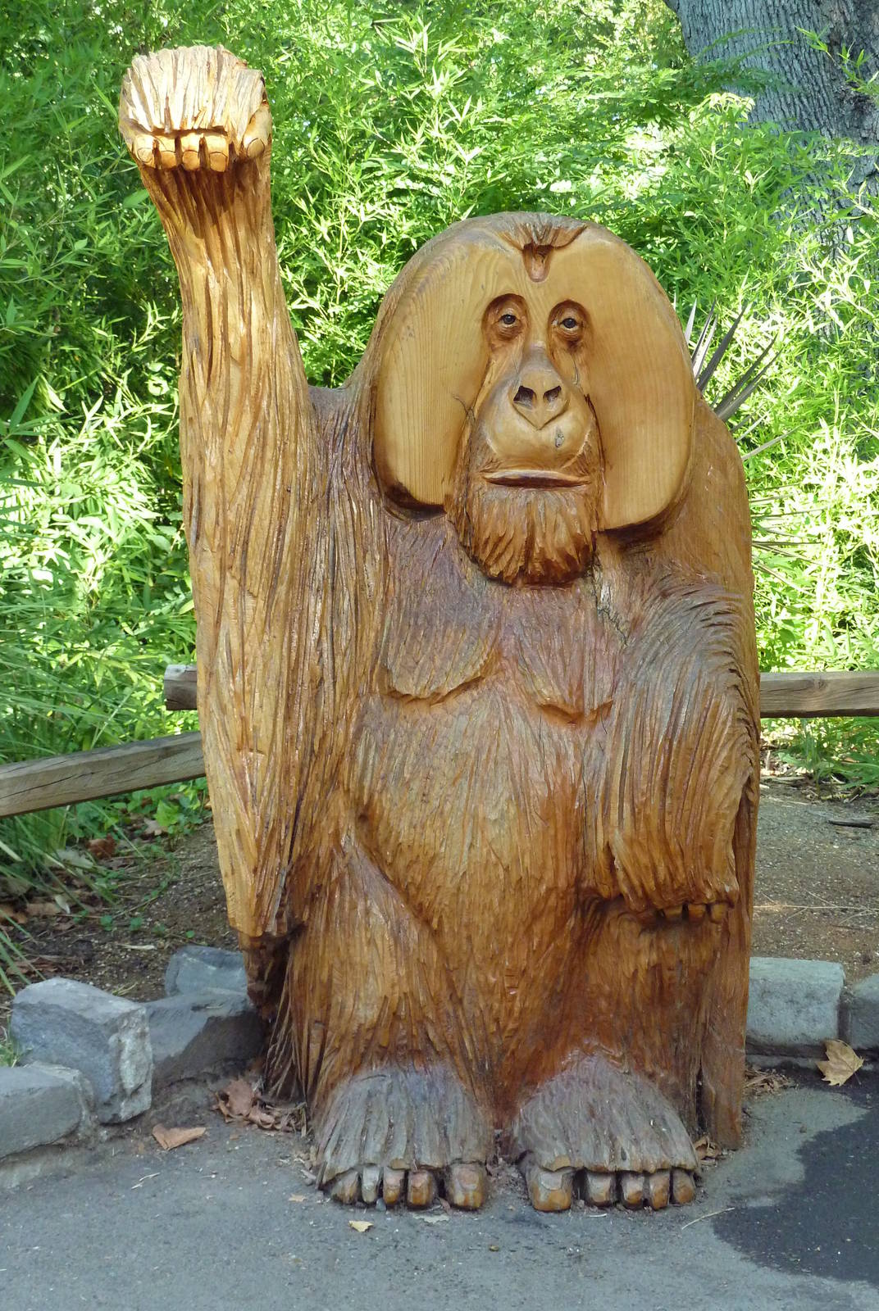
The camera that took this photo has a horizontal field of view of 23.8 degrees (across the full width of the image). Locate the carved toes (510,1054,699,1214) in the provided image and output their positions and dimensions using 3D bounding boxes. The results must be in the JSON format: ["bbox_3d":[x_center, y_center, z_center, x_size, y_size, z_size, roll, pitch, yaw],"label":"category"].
[{"bbox_3d":[0.347,1.004,4.425,0.360,0.230,0.320,0,4,-6],"label":"carved toes"}]

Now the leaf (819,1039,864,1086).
[{"bbox_3d":[1.000,1.007,5.183,0.115,0.100,0.060,0,4,0],"label":"leaf"}]

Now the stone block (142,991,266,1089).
[{"bbox_3d":[-0.595,0.954,5.269,0.300,0.190,0.190,-3,5,-30],"label":"stone block"}]

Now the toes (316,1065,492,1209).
[{"bbox_3d":[-0.075,1.005,4.430,0.340,0.225,0.310,1,4,7],"label":"toes"}]

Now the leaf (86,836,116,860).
[{"bbox_3d":[-1.106,0.630,6.819,0.095,0.055,0.070,0,4,0],"label":"leaf"}]

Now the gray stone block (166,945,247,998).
[{"bbox_3d":[-0.605,0.906,5.696,0.280,0.200,0.210,0,4,6],"label":"gray stone block"}]

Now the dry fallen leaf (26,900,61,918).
[{"bbox_3d":[-1.174,0.753,6.176,0.110,0.040,0.080,0,4,0],"label":"dry fallen leaf"}]

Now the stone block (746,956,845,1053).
[{"bbox_3d":[0.940,0.925,5.577,0.290,0.190,0.230,1,5,14],"label":"stone block"}]

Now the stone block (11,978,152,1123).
[{"bbox_3d":[-0.865,0.944,5.067,0.340,0.250,0.200,4,6,44],"label":"stone block"}]

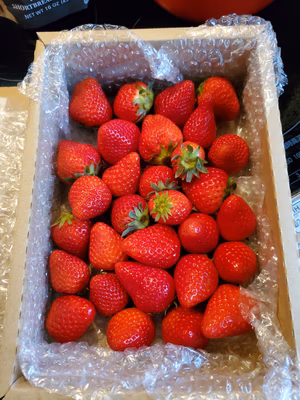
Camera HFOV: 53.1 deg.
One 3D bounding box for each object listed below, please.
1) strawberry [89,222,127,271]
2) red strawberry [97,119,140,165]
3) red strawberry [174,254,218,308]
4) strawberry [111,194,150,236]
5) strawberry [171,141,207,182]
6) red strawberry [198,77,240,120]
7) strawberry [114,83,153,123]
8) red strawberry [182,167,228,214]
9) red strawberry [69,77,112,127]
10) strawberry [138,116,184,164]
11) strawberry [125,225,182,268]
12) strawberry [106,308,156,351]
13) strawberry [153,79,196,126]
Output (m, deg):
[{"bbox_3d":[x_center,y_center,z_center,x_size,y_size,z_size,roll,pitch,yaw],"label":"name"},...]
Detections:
[{"bbox_3d":[-0.042,0.046,0.297,0.038,0.038,0.049,-18,117,-4],"label":"strawberry"},{"bbox_3d":[-0.028,-0.053,0.270,0.038,0.038,0.041,11,48,5],"label":"red strawberry"},{"bbox_3d":[0.036,0.063,0.233,0.033,0.033,0.042,19,75,7],"label":"red strawberry"},{"bbox_3d":[-0.017,0.013,0.253,0.035,0.033,0.033,30,76,32],"label":"strawberry"},{"bbox_3d":[0.039,-0.039,0.304,0.036,0.042,0.036,0,102,0],"label":"strawberry"},{"bbox_3d":[0.065,-0.095,0.282,0.045,0.040,0.040,36,78,6],"label":"red strawberry"},{"bbox_3d":[-0.016,-0.092,0.283,0.041,0.037,0.037,-14,71,31],"label":"strawberry"},{"bbox_3d":[0.048,-0.008,0.257,0.042,0.038,0.038,-16,74,-18],"label":"red strawberry"},{"bbox_3d":[-0.066,-0.110,0.335,0.047,0.047,0.055,-7,114,-1],"label":"red strawberry"},{"bbox_3d":[0.011,-0.065,0.320,0.046,0.046,0.052,-18,87,-4],"label":"strawberry"},{"bbox_3d":[0.001,0.044,0.287,0.055,0.041,0.041,9,75,-12],"label":"strawberry"},{"bbox_3d":[-0.014,0.099,0.229,0.035,0.035,0.035,0,115,28],"label":"strawberry"},{"bbox_3d":[0.024,-0.091,0.282,0.037,0.037,0.045,43,108,12],"label":"strawberry"}]

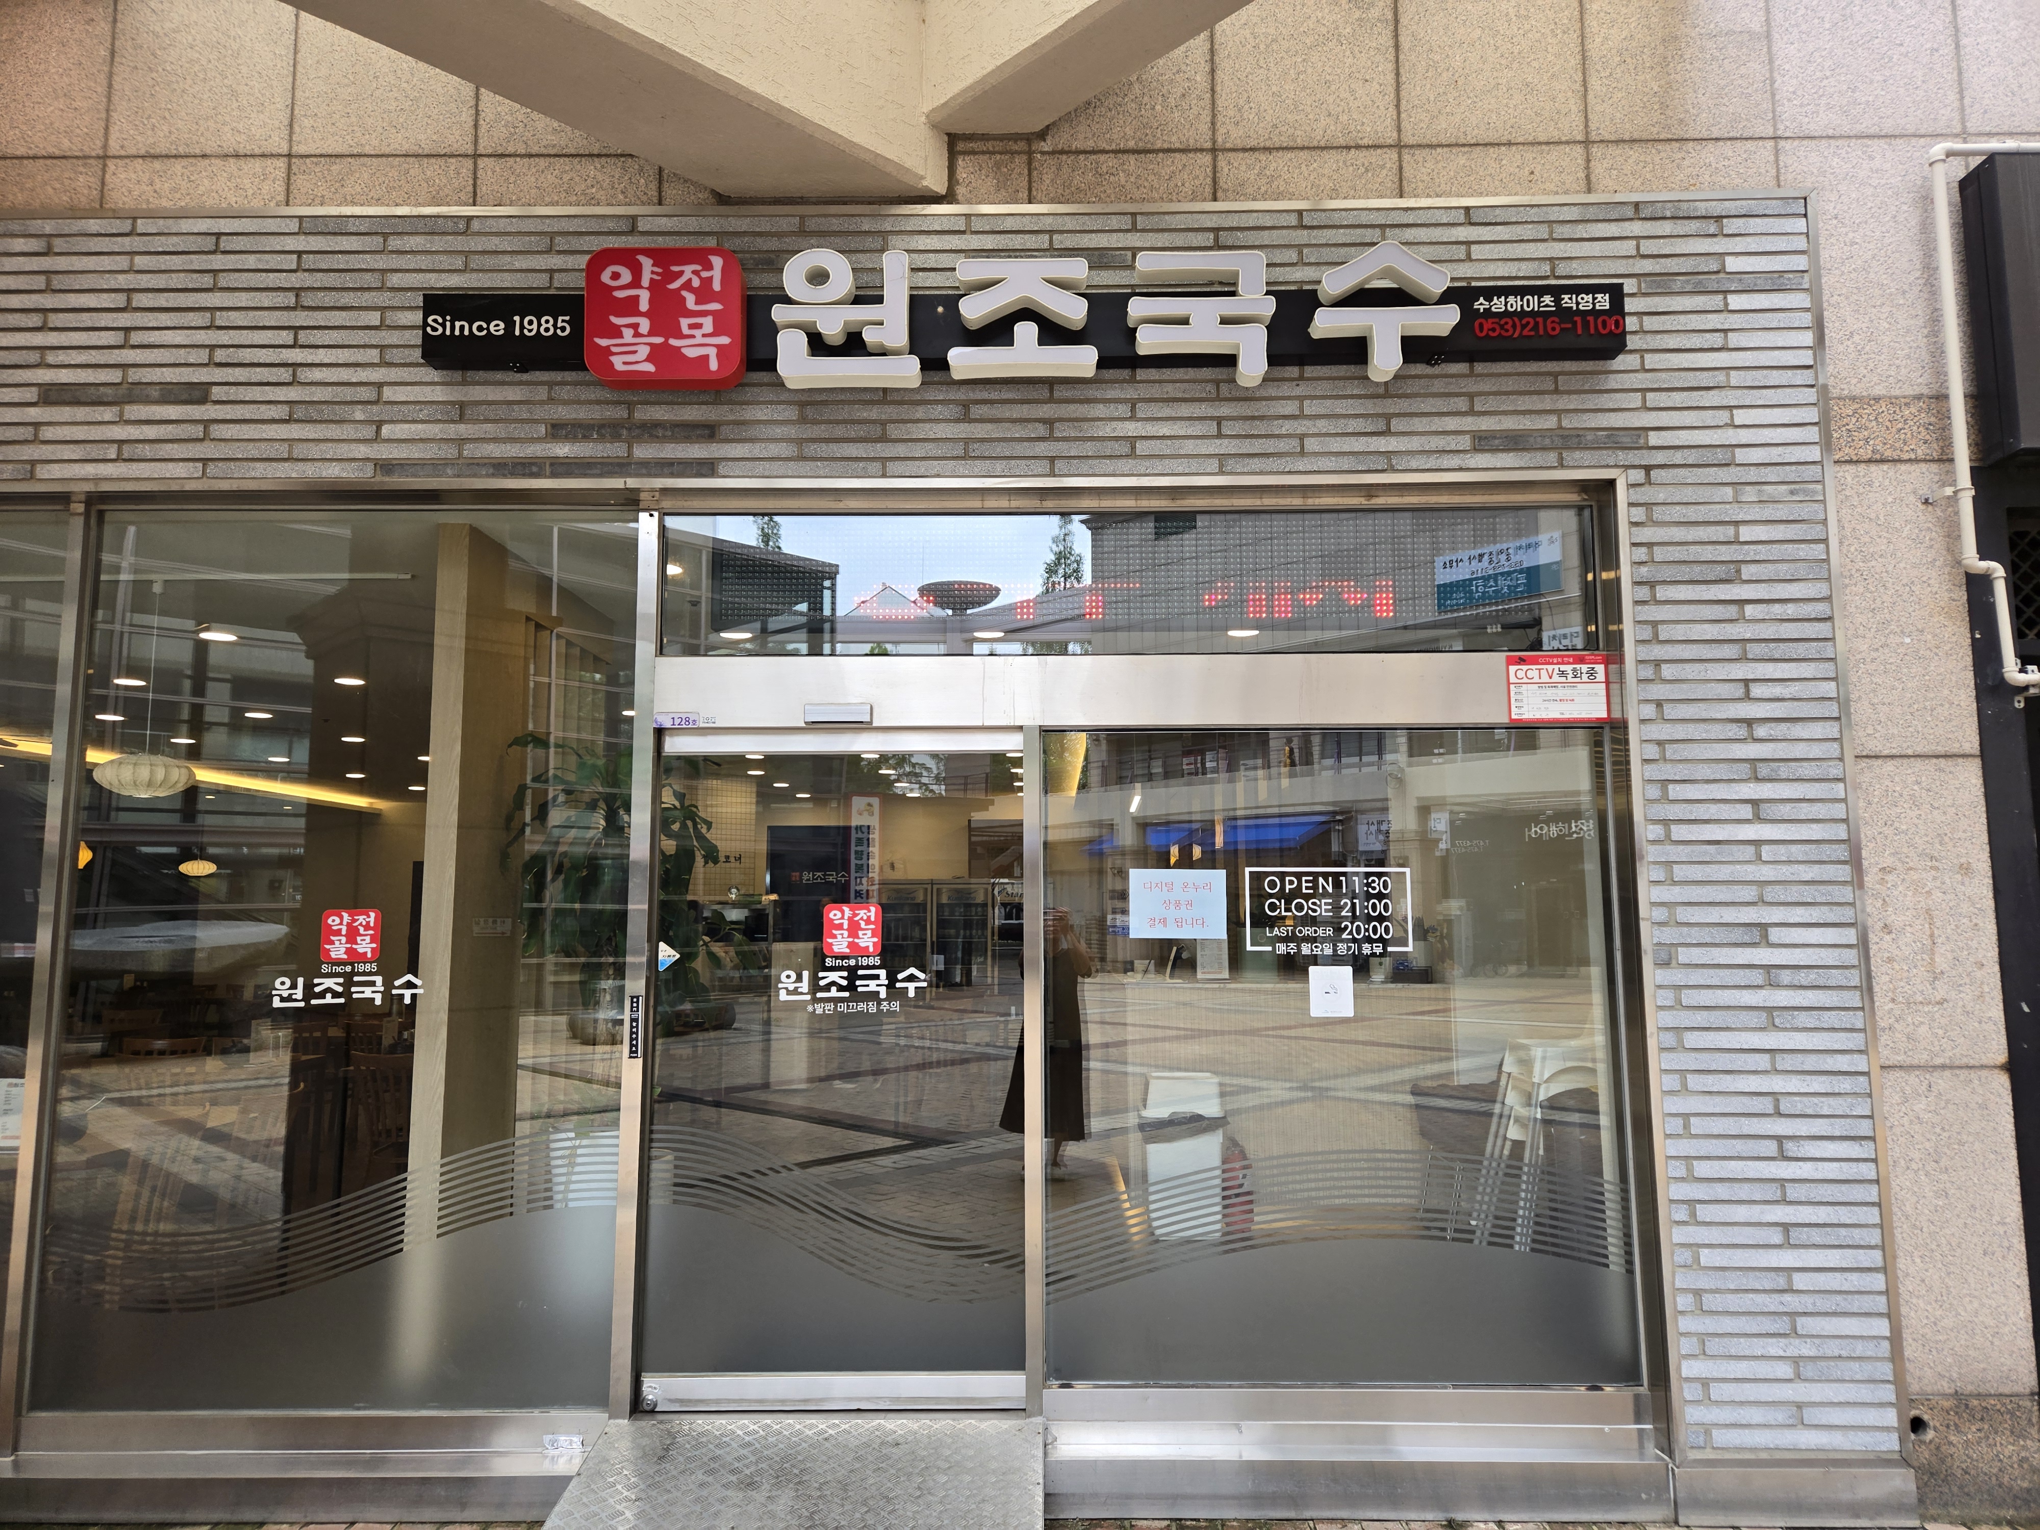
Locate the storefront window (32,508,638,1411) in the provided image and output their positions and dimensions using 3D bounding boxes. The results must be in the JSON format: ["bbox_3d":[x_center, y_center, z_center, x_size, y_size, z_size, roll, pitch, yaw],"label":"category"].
[{"bbox_3d":[-2.029,0.540,4.071,1.691,2.683,0.080,0,-6,0],"label":"storefront window"}]

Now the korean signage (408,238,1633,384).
[{"bbox_3d":[0.006,-1.317,4.038,3.581,0.398,0.173,0,-6,0],"label":"korean signage"}]

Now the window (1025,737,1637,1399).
[{"bbox_3d":[0.928,0.841,4.015,1.714,1.913,0.080,0,-6,0],"label":"window"}]

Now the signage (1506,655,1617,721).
[{"bbox_3d":[1.628,-0.231,4.093,0.301,0.206,0.010,0,-6,0],"label":"signage"}]

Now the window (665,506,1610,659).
[{"bbox_3d":[0.334,-0.565,4.175,2.870,0.450,0.080,0,-6,0],"label":"window"}]

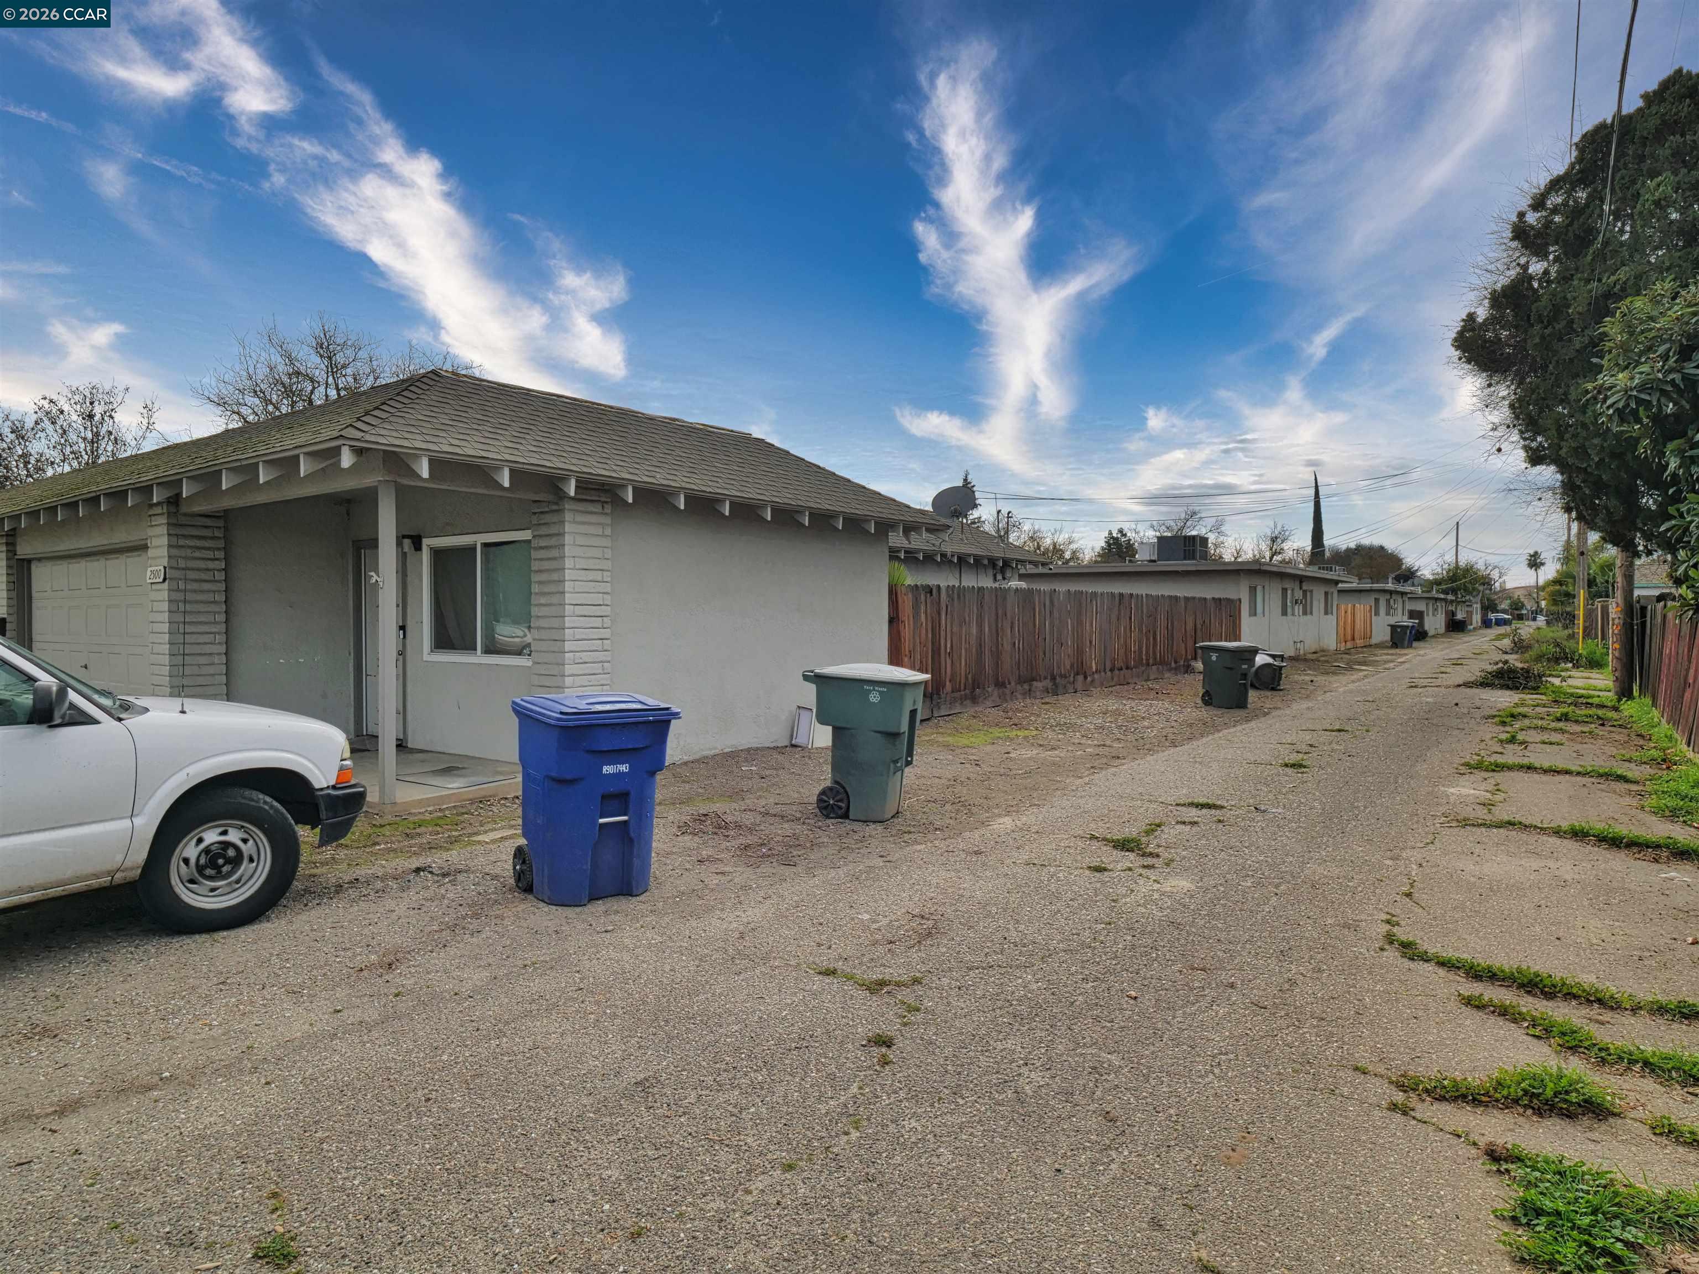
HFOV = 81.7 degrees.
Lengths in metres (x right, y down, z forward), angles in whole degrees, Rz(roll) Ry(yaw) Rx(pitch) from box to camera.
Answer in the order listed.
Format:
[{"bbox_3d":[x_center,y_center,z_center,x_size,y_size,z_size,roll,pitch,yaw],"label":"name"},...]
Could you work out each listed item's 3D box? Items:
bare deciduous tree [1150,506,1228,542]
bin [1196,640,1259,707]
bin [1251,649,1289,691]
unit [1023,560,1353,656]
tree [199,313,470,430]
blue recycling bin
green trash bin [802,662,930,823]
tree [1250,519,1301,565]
[{"bbox_3d":[22.458,-4.387,65.000,6.000,8.542,6.000,1,2,36],"label":"bare deciduous tree"},{"bbox_3d":[6.540,0.660,16.960,0.670,1.070,0.830,-1,2,-30],"label":"bin"},{"bbox_3d":[8.921,0.714,20.900,0.680,0.870,0.760,-1,2,-35],"label":"bin"},{"bbox_3d":[12.787,-0.914,38.416,9.800,3.000,16.300,1,2,36],"label":"unit"},{"bbox_3d":[-13.659,-3.824,26.000,7.500,9.475,7.500,0,2,0],"label":"tree"},{"bbox_3d":[-1.489,0.891,5.718,0.710,1.070,0.840,-1,2,-33],"label":"blue recycling bin"},{"bbox_3d":[0.135,0.769,7.333,0.820,1.060,0.660,1,2,21],"label":"green trash bin"},{"bbox_3d":[31.302,-4.459,72.000,5.000,8.316,5.000,1,2,36],"label":"tree"}]

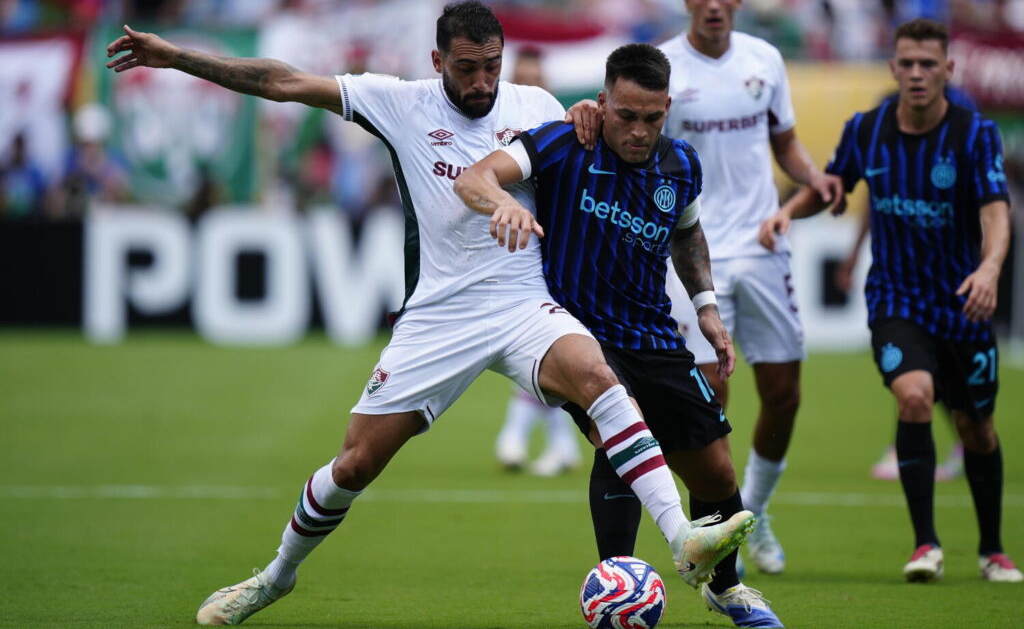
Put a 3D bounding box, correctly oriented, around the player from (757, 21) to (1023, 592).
[{"bbox_3d":[1.158,-0.043,34.800,0.720,1.730,0.520,0,1,11],"label":"player"}]

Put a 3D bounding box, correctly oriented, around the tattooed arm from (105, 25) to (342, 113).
[{"bbox_3d":[-0.759,-0.645,30.250,0.635,0.130,0.130,12,0,0],"label":"tattooed arm"}]

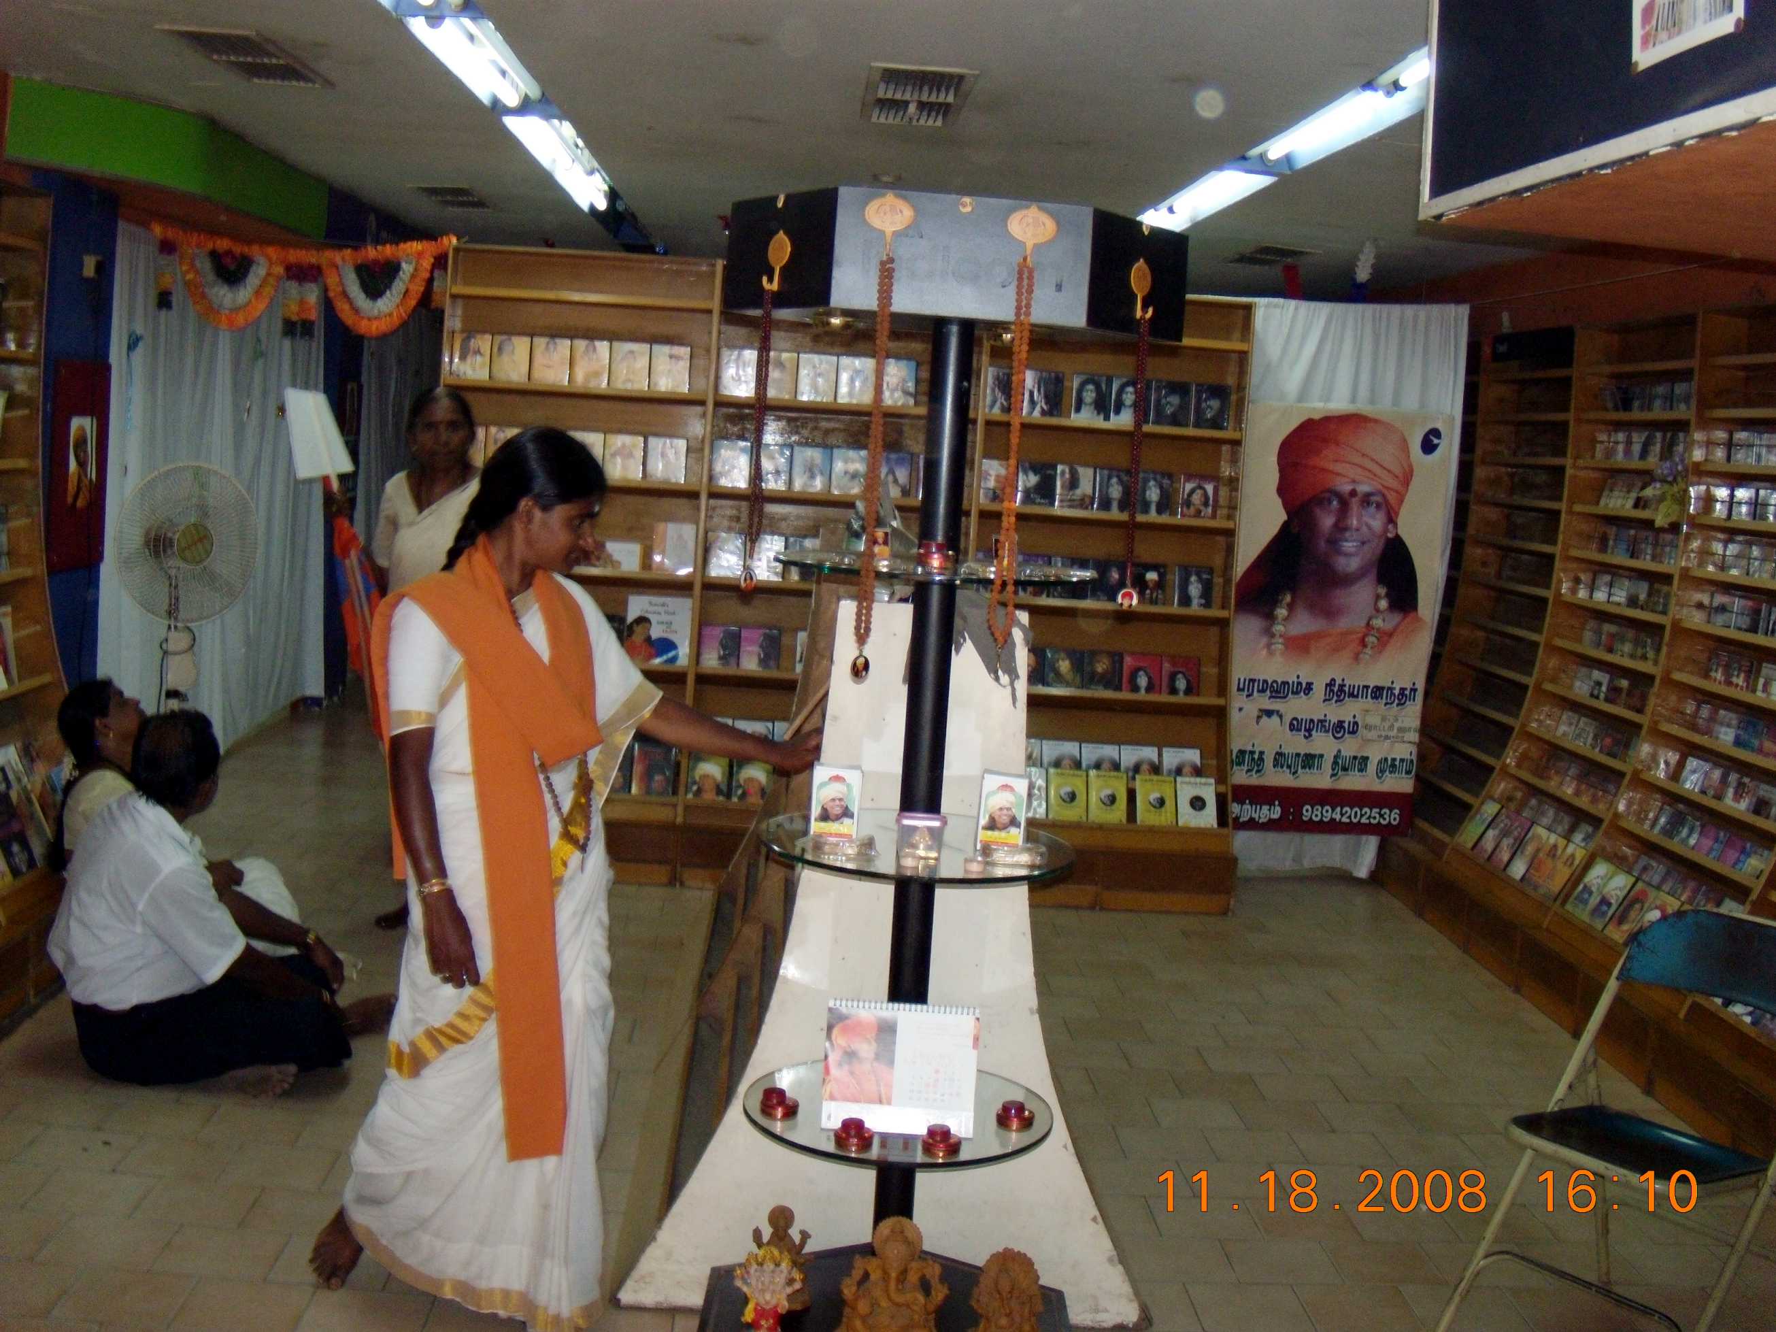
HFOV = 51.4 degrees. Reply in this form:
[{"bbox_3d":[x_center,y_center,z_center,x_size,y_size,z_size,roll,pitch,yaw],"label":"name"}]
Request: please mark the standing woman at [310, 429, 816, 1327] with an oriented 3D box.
[{"bbox_3d":[-0.551,0.337,3.217,0.758,1.478,0.422,-1,8,-32],"label":"standing woman"}]

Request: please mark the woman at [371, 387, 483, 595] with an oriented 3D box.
[{"bbox_3d":[-1.343,-0.042,5.489,0.450,1.571,0.290,4,7,-2],"label":"woman"}]

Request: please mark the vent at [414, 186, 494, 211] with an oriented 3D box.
[{"bbox_3d":[-1.793,-1.960,7.711,0.255,0.040,0.800,3,7,-3],"label":"vent"}]

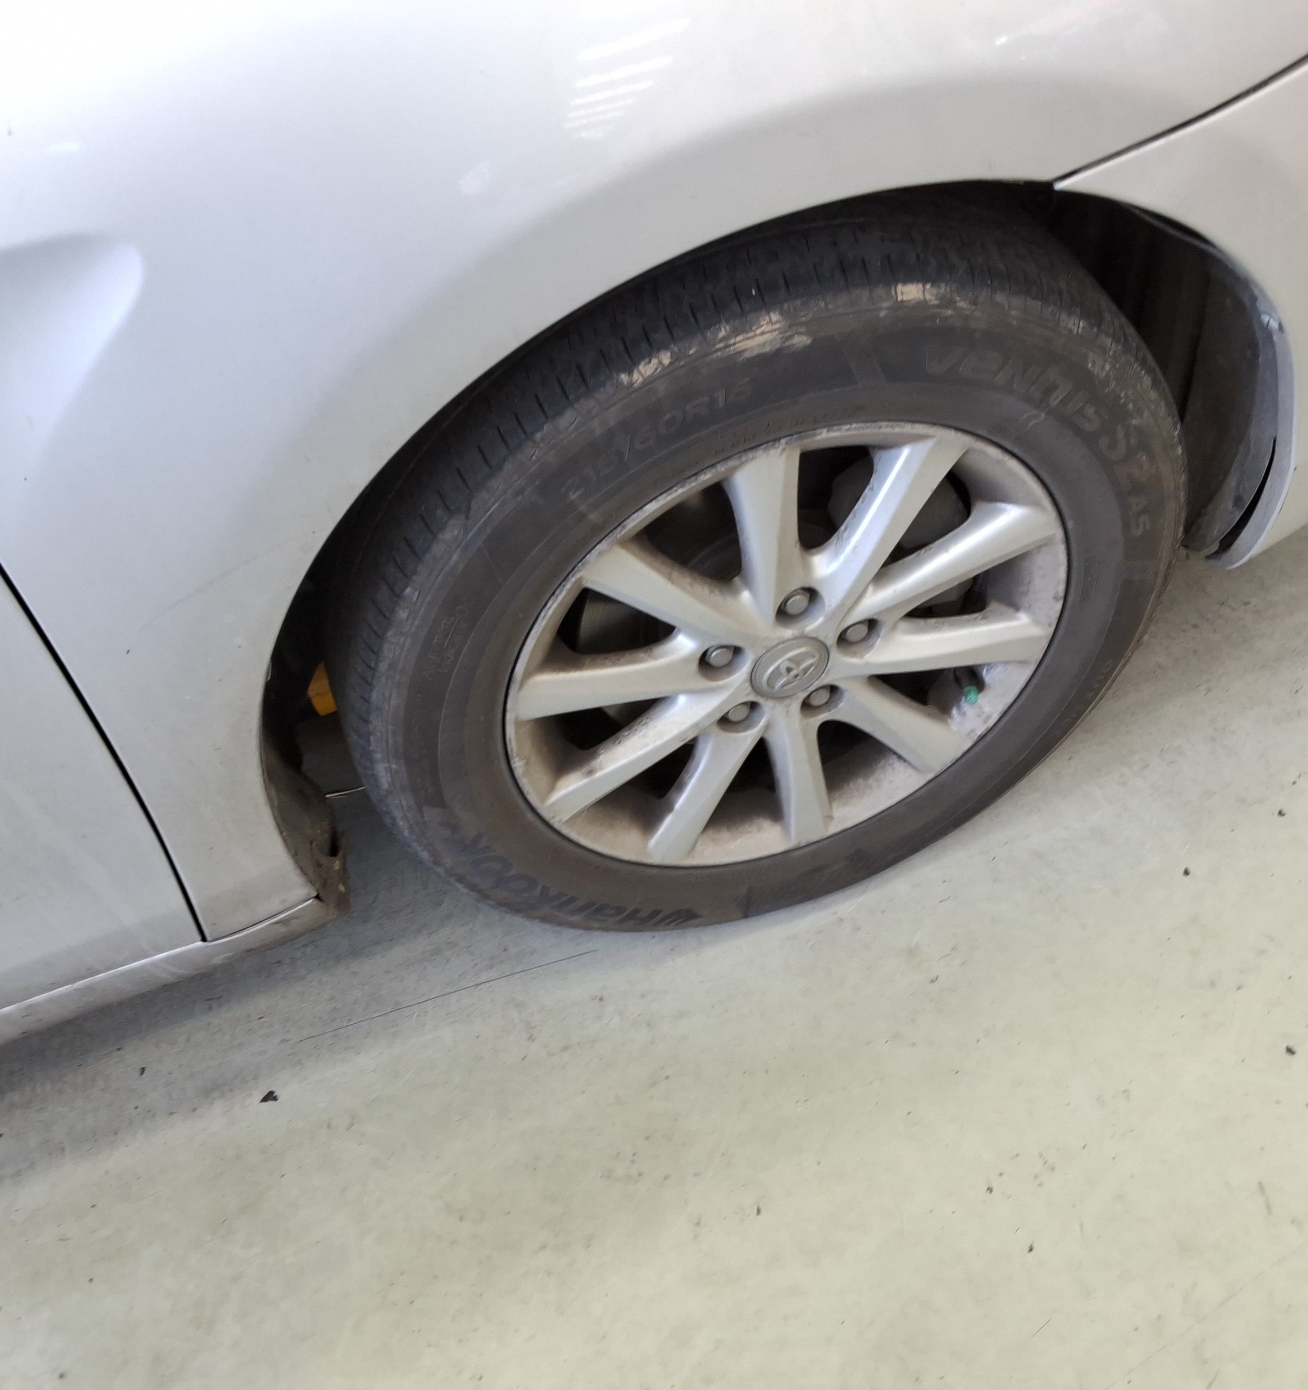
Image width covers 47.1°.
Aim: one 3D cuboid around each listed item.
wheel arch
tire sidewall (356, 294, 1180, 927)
[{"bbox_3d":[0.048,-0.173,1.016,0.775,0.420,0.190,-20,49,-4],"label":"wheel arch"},{"bbox_3d":[0.098,-0.031,1.121,0.650,0.645,0.070,-20,49,-4],"label":"tire sidewall"}]

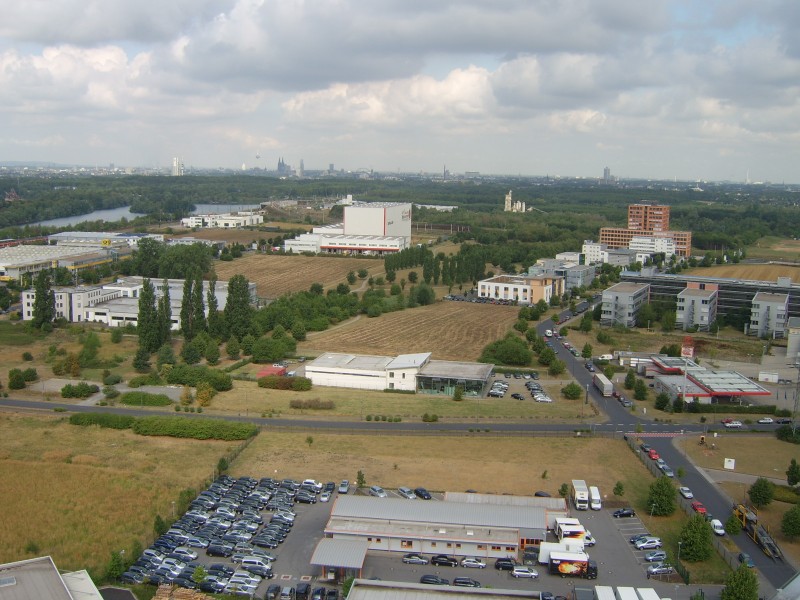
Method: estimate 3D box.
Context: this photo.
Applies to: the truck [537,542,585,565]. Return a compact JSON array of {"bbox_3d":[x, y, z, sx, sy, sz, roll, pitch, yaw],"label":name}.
[{"bbox_3d":[27.794,43.783,122.574,8.000,3.300,2.400,2,10,4],"label":"truck"}]

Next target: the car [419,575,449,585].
[{"bbox_3d":[5.515,44.138,112.309,4.600,1.500,1.800,2,10,4],"label":"car"}]

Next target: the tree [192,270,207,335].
[{"bbox_3d":[-78.914,1.513,282.317,5.320,28.070,5.320,1,10,0],"label":"tree"}]

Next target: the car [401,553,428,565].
[{"bbox_3d":[2.801,45.398,126.051,4.500,1.420,1.780,2,10,5],"label":"car"}]

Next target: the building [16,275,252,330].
[{"bbox_3d":[-111.230,-0.585,315.091,73.500,11.400,64.500,3,10,11],"label":"building"}]

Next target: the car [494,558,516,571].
[{"bbox_3d":[18.903,46.063,124.790,4.450,1.620,1.820,2,10,5],"label":"car"}]

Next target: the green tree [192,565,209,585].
[{"bbox_3d":[-32.362,45.094,116.503,2.600,4.000,2.600,1,10,0],"label":"green tree"}]

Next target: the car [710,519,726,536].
[{"bbox_3d":[61.853,44.269,139.256,1.750,1.800,4.200,1,10,-1],"label":"car"}]

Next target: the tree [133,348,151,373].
[{"bbox_3d":[-82.844,19.265,230.262,5.400,8.300,5.400,1,10,0],"label":"tree"}]

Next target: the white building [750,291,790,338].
[{"bbox_3d":[157.588,6.477,305.128,12.300,14.800,25.000,7,12,28],"label":"white building"}]

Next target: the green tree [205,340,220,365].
[{"bbox_3d":[-64.746,18.277,248.042,5.190,8.030,5.190,1,10,0],"label":"green tree"}]

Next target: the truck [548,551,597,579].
[{"bbox_3d":[29.757,45.641,123.411,8.200,3.400,2.500,2,10,4],"label":"truck"}]

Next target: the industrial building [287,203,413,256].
[{"bbox_3d":[-34.664,-61.928,606.126,82.000,32.500,138.000,3,10,9],"label":"industrial building"}]

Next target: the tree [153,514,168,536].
[{"bbox_3d":[-44.335,41.792,132.893,2.410,4.100,2.410,1,10,0],"label":"tree"}]

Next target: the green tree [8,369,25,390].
[{"bbox_3d":[-116.531,23.971,217.970,4.870,5.530,4.870,1,10,0],"label":"green tree"}]

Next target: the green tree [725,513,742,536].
[{"bbox_3d":[63.225,42.927,135.917,3.130,5.220,3.130,1,10,0],"label":"green tree"}]

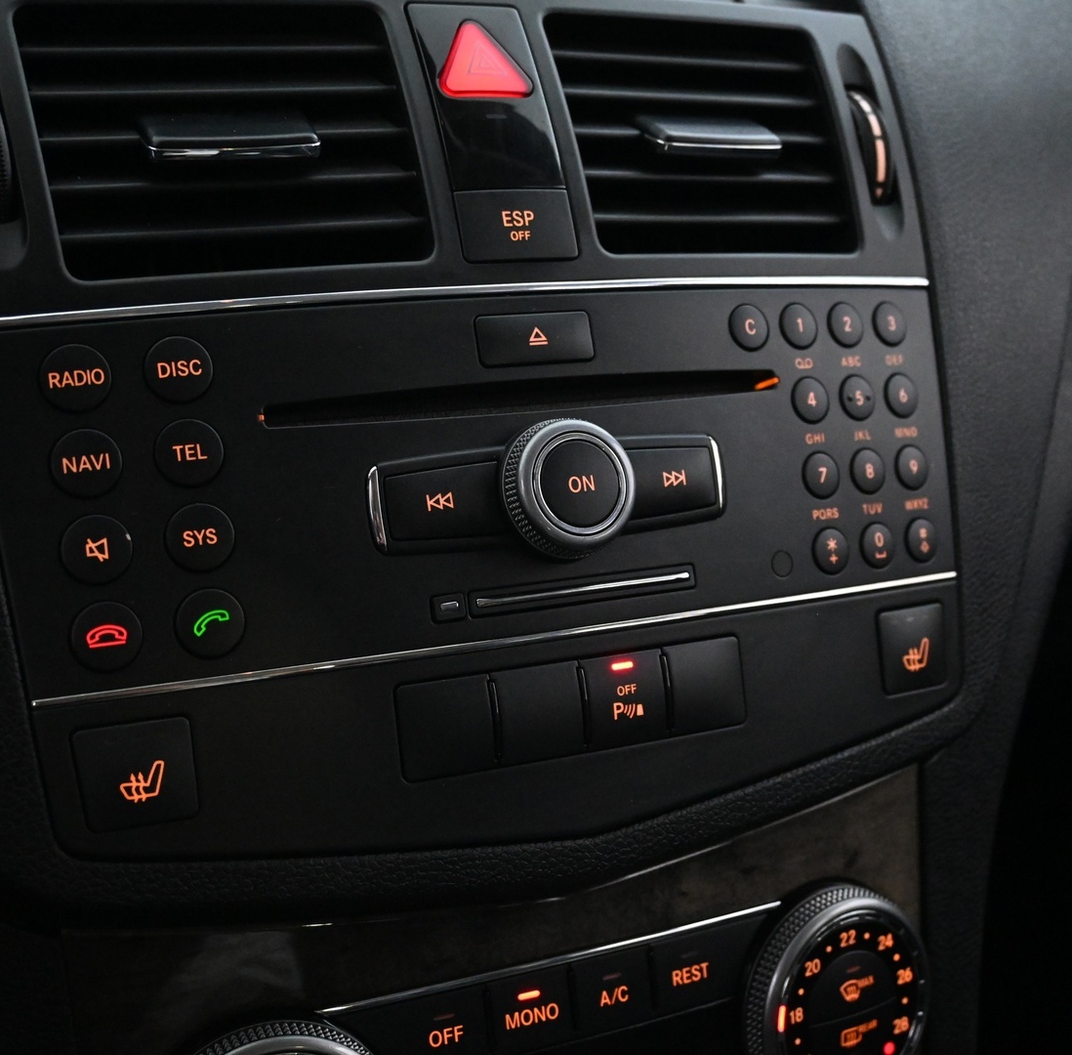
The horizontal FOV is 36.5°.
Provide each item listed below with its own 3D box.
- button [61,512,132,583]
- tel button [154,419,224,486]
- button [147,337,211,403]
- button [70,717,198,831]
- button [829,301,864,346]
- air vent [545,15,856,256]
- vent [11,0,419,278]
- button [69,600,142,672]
[{"bbox_3d":[-0.088,0.005,0.324,0.014,0.014,0.004,-7,-3,-15],"label":"button"},{"bbox_3d":[-0.072,-0.015,0.336,0.014,0.014,0.005,-7,-4,-17],"label":"tel button"},{"bbox_3d":[-0.073,-0.032,0.332,0.014,0.014,0.004,-7,-3,-17],"label":"button"},{"bbox_3d":[-0.081,0.050,0.331,0.023,0.020,0.006,-7,1,-15],"label":"button"},{"bbox_3d":[0.076,-0.050,0.403,0.011,0.011,0.004,-6,-3,-34],"label":"button"},{"bbox_3d":[0.040,-0.095,0.409,0.081,0.066,0.025,-5,-15,-28],"label":"air vent"},{"bbox_3d":[-0.068,-0.083,0.360,0.081,0.066,0.025,-7,-15,-20],"label":"vent"},{"bbox_3d":[-0.087,0.022,0.329,0.014,0.014,0.005,-7,-1,-15],"label":"button"}]

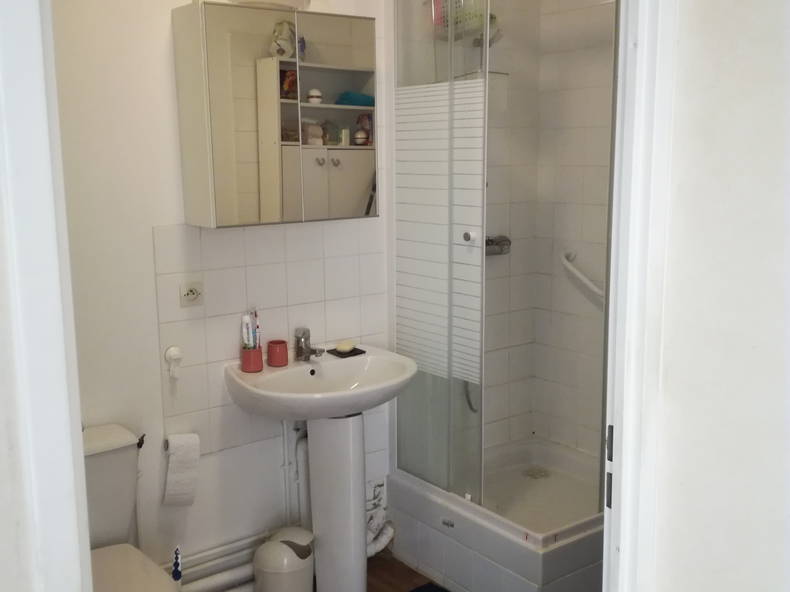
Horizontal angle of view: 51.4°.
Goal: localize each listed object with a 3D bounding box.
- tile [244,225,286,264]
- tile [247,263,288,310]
[{"bbox_3d":[-0.427,-0.178,2.704,0.149,0.149,0.010,-8,13,-36],"label":"tile"},{"bbox_3d":[-0.427,-0.031,2.732,0.149,0.149,0.010,-8,13,-36],"label":"tile"}]

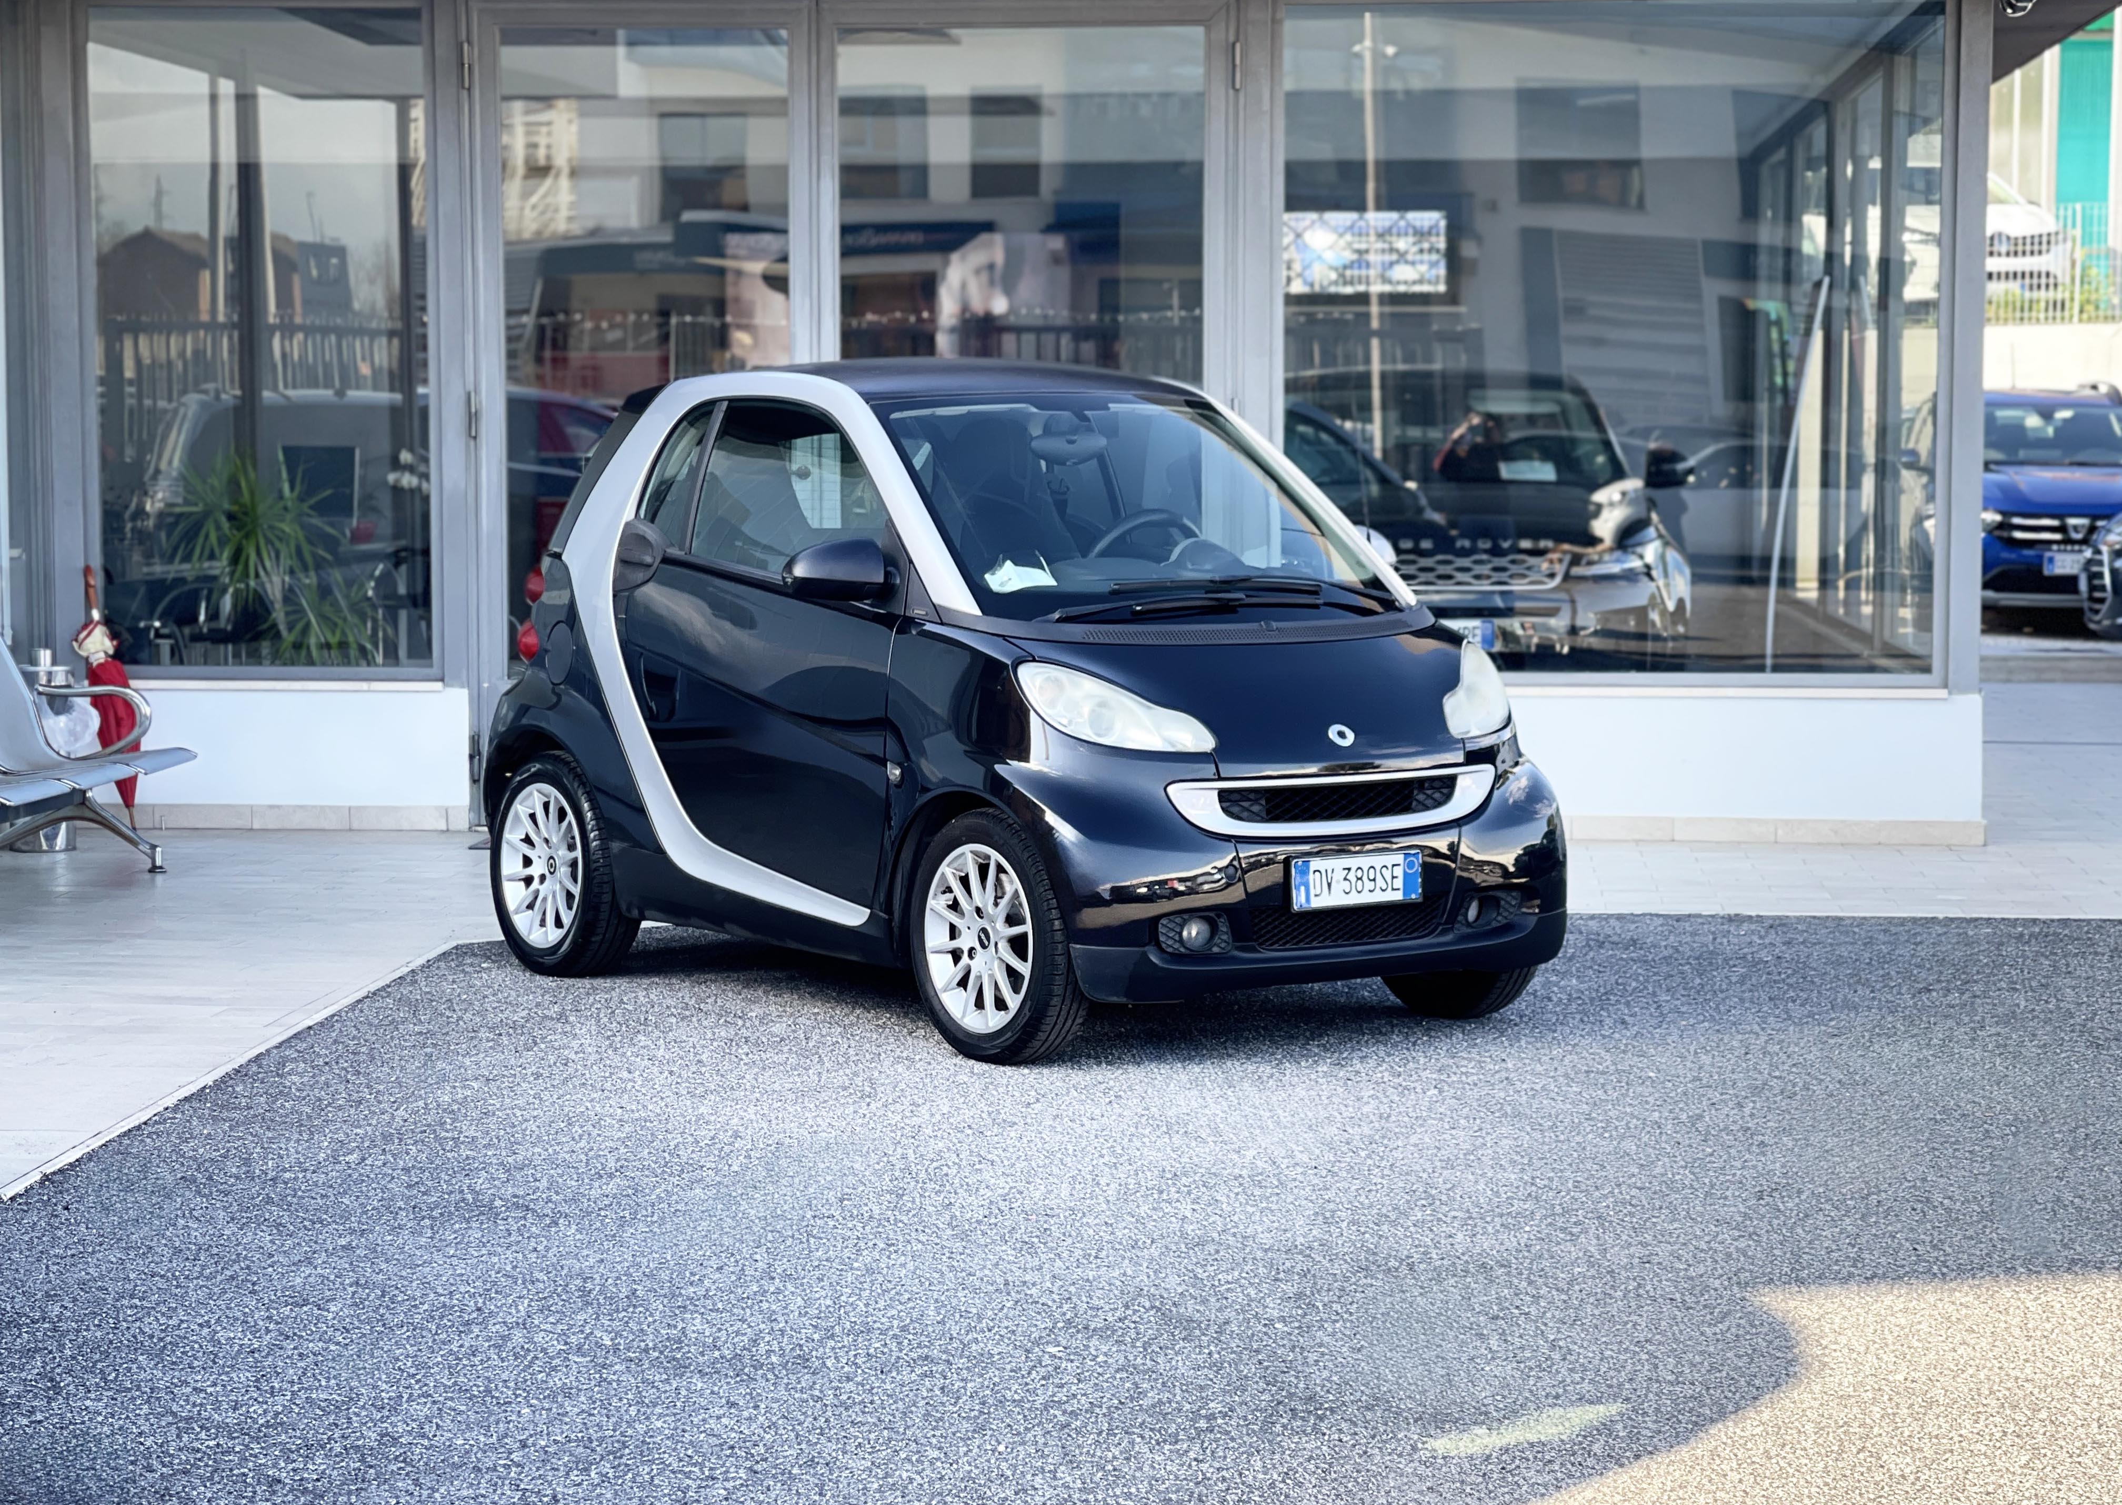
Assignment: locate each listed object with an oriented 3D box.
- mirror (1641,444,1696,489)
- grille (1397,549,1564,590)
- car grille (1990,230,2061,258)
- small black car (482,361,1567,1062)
[{"bbox_3d":[2.478,-1.170,16.000,0.225,0.180,0.140,0,5,5],"label":"mirror"},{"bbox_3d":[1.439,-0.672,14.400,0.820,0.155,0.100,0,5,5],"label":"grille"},{"bbox_3d":[7.480,-4.050,31.200,0.950,0.225,0.130,-1,5,-15],"label":"car grille"},{"bbox_3d":[-0.112,-0.172,9.574,1.600,1.545,2.690,-3,6,-36],"label":"small black car"}]

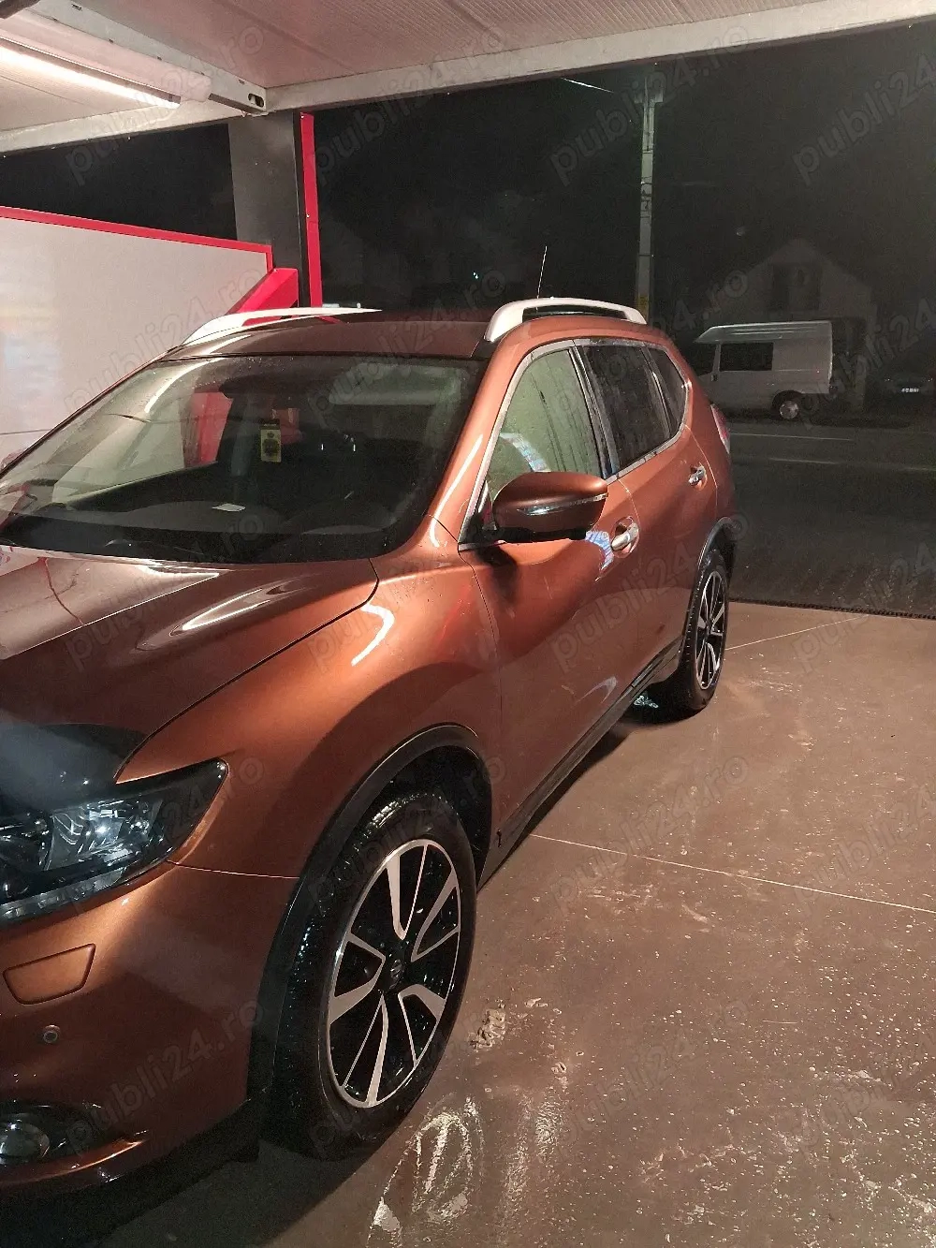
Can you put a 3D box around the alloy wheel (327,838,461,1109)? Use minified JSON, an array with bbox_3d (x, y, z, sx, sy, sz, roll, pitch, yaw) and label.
[{"bbox_3d":[-0.203,0.686,1.992,0.170,0.520,0.520,6,17,26],"label":"alloy wheel"}]

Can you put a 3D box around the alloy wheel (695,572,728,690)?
[{"bbox_3d":[1.000,0.022,4.322,0.170,0.520,0.520,6,17,26],"label":"alloy wheel"}]

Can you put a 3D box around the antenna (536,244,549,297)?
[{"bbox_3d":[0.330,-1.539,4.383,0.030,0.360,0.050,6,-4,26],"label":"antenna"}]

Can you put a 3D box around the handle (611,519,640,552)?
[{"bbox_3d":[0.466,-0.255,2.864,0.050,0.055,0.210,0,14,28],"label":"handle"}]

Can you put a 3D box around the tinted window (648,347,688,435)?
[{"bbox_3d":[0.802,-0.918,3.815,0.045,0.360,0.410,-18,5,23],"label":"tinted window"}]

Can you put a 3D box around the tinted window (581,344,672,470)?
[{"bbox_3d":[0.566,-0.764,3.365,0.050,0.410,0.630,-15,7,29],"label":"tinted window"}]

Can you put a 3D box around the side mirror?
[{"bbox_3d":[0.174,-0.262,2.153,0.225,0.160,0.170,6,17,26],"label":"side mirror"}]

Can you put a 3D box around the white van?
[{"bbox_3d":[6.859,-6.239,24.034,4.850,2.320,1.970,10,19,36],"label":"white van"}]

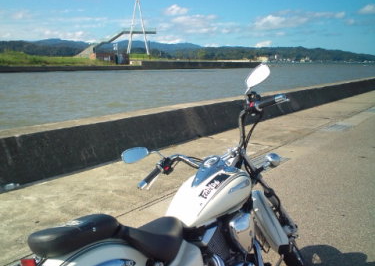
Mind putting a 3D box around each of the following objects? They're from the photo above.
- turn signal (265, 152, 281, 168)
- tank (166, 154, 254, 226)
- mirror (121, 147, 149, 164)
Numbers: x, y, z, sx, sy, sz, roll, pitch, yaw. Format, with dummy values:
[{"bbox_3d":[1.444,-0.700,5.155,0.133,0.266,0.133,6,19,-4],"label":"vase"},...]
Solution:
[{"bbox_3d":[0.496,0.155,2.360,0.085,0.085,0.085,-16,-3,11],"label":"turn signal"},{"bbox_3d":[0.099,0.297,2.134,0.300,0.235,0.530,-6,13,46],"label":"tank"},{"bbox_3d":[-0.283,0.119,2.170,0.148,0.083,0.040,-18,-19,-5],"label":"mirror"}]

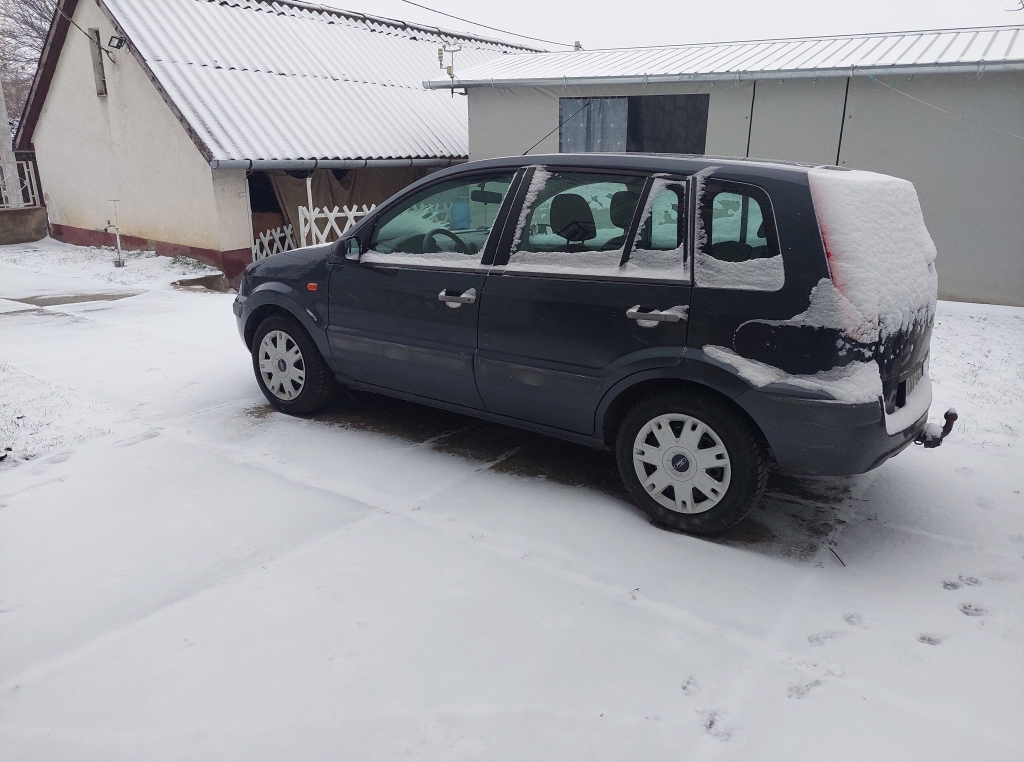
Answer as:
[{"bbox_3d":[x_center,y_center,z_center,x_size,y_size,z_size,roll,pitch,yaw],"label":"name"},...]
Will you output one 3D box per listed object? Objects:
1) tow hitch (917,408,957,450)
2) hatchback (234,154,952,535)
[{"bbox_3d":[1.792,0.199,3.008,0.157,0.175,0.090,12,19,34],"label":"tow hitch"},{"bbox_3d":[0.128,-0.493,4.048,4.053,1.515,1.740,12,19,34],"label":"hatchback"}]

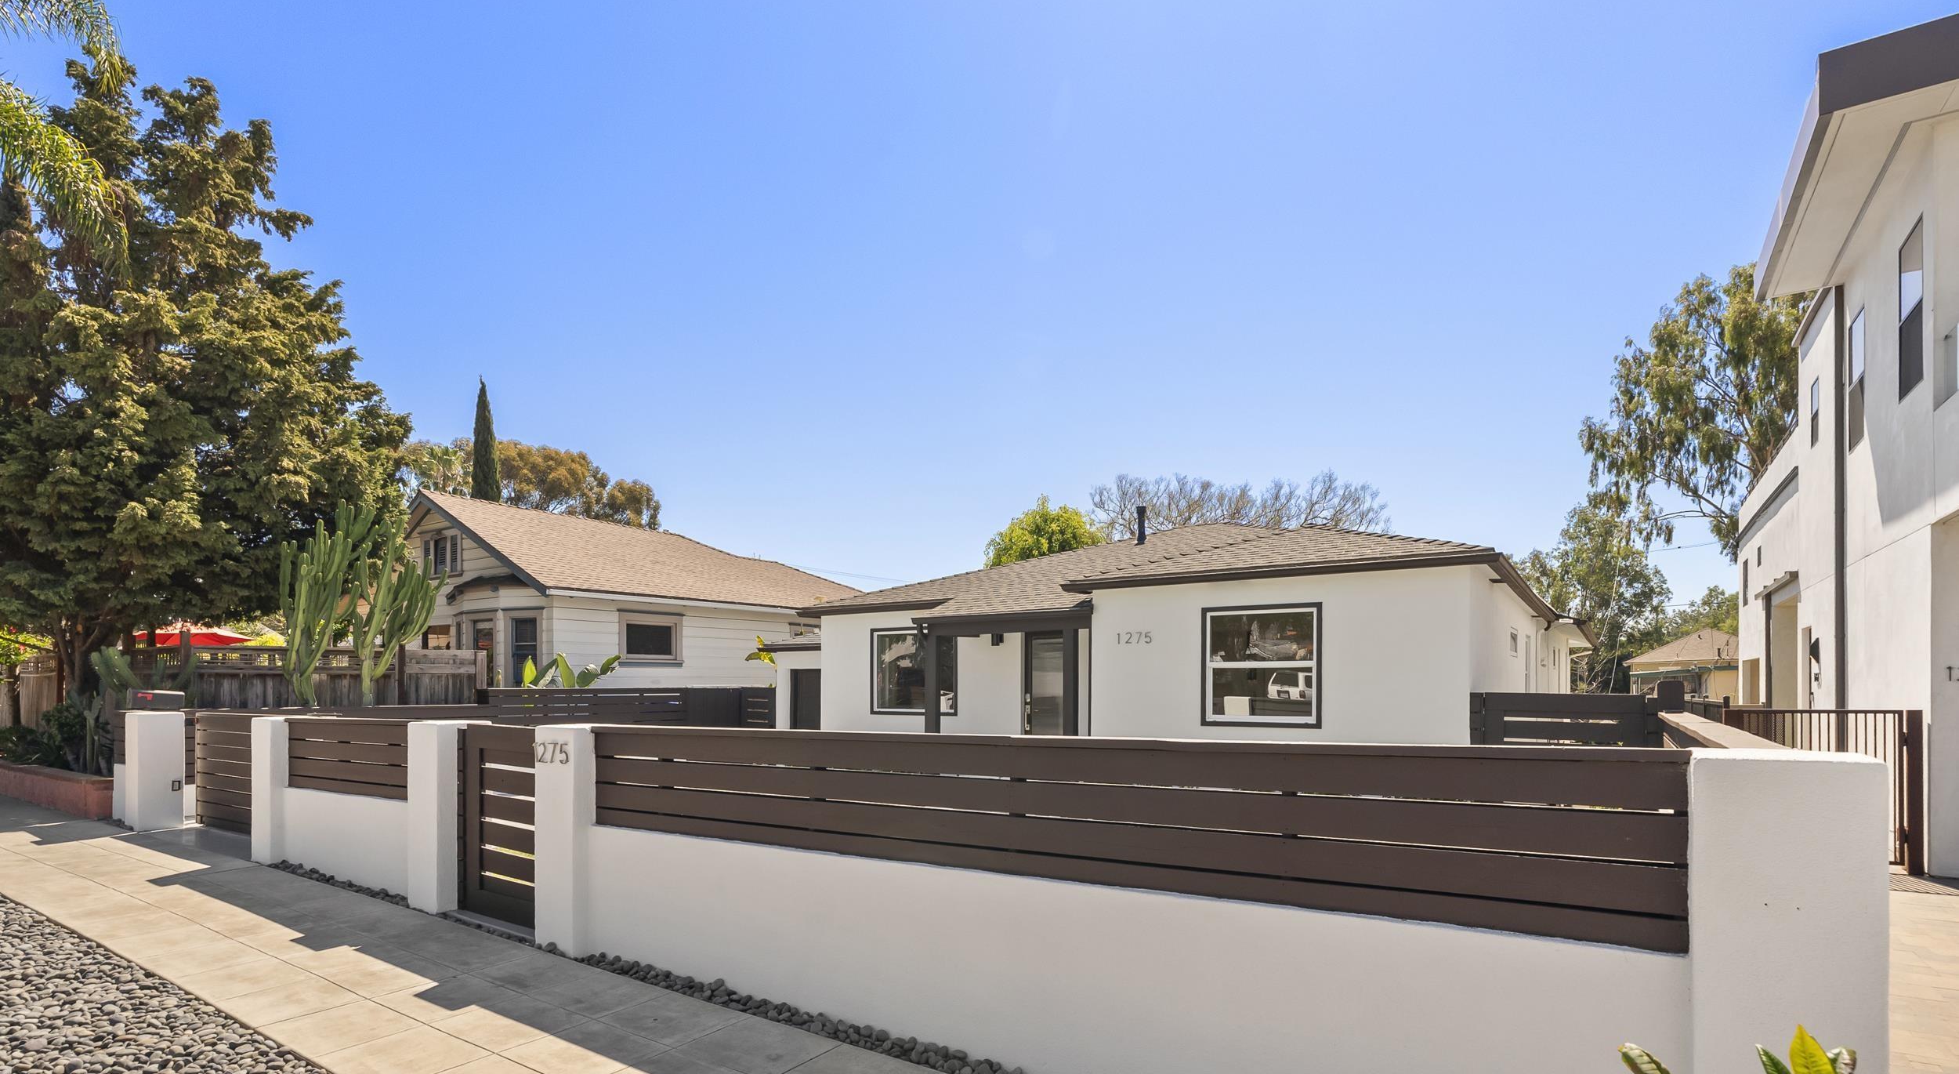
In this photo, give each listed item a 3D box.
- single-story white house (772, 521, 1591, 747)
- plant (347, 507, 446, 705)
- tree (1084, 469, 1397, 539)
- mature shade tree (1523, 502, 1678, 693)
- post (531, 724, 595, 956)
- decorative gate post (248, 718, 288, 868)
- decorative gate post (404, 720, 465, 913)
[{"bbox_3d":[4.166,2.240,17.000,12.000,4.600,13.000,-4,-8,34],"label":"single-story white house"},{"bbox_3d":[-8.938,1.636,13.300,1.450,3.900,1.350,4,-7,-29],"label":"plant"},{"bbox_3d":[8.690,2.190,29.000,10.000,8.800,9.400,0,-3,0],"label":"tree"},{"bbox_3d":[19.947,2.214,28.000,5.200,7.800,5.000,-4,-8,33],"label":"mature shade tree"},{"bbox_3d":[-2.515,1.910,5.557,0.420,1.400,0.410,-4,-8,33],"label":"post"},{"bbox_3d":[-6.778,2.462,8.551,0.420,1.400,0.410,-4,-8,33],"label":"decorative gate post"},{"bbox_3d":[-4.018,2.110,6.639,0.420,1.400,0.410,-4,-8,33],"label":"decorative gate post"}]

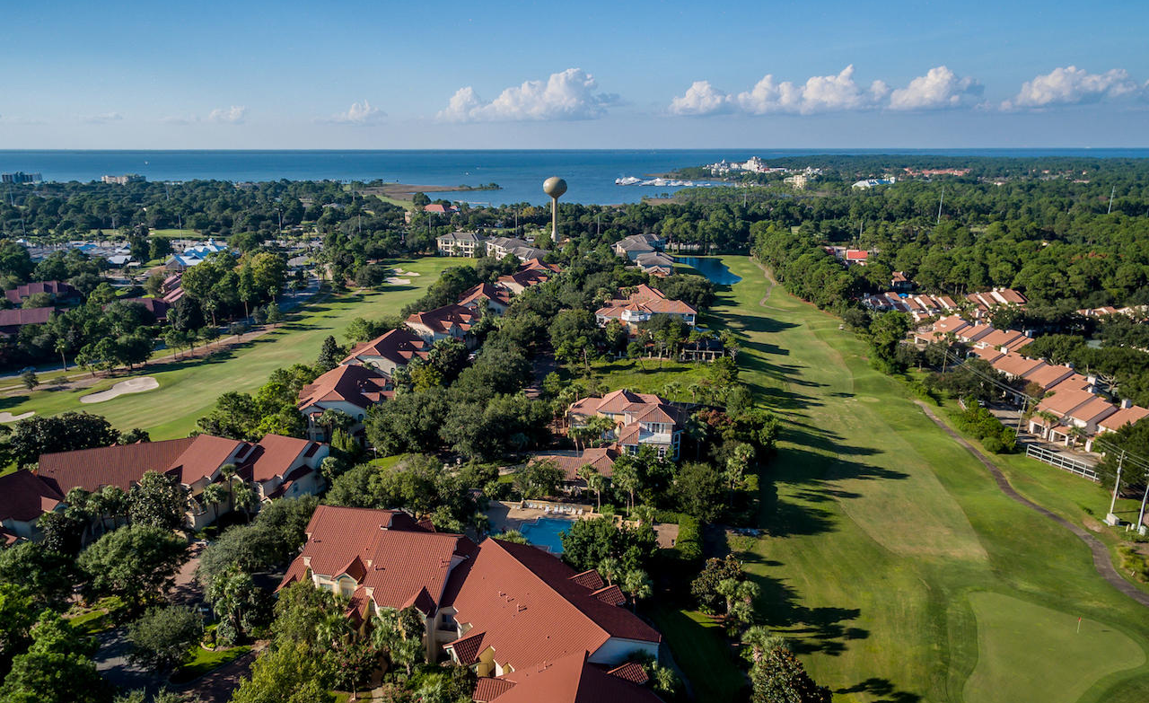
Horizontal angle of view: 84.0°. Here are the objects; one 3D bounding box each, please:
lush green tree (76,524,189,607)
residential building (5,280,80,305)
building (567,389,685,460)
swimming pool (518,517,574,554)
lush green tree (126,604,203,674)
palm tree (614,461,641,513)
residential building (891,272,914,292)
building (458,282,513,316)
[{"bbox_3d":[-54.900,26.920,79.380,11.300,8.600,10.800,0,18,0],"label":"lush green tree"},{"bbox_3d":[-184.020,-19.430,224.210,20.000,8.500,15.000,-6,19,-19],"label":"residential building"},{"bbox_3d":[9.320,13.020,120.010,21.500,9.900,17.500,1,18,4],"label":"building"},{"bbox_3d":[-3.170,27.340,93.410,10.300,1.300,9.300,1,18,4],"label":"swimming pool"},{"bbox_3d":[-44.200,31.160,68.670,7.000,7.000,7.000,0,18,0],"label":"lush green tree"},{"bbox_3d":[8.300,21.050,98.500,4.100,8.200,4.100,0,18,0],"label":"palm tree"},{"bbox_3d":[129.130,-27.210,251.480,8.500,7.500,8.500,0,18,0],"label":"residential building"},{"bbox_3d":[-29.000,-15.550,210.690,17.000,10.000,20.000,0,18,0],"label":"building"}]

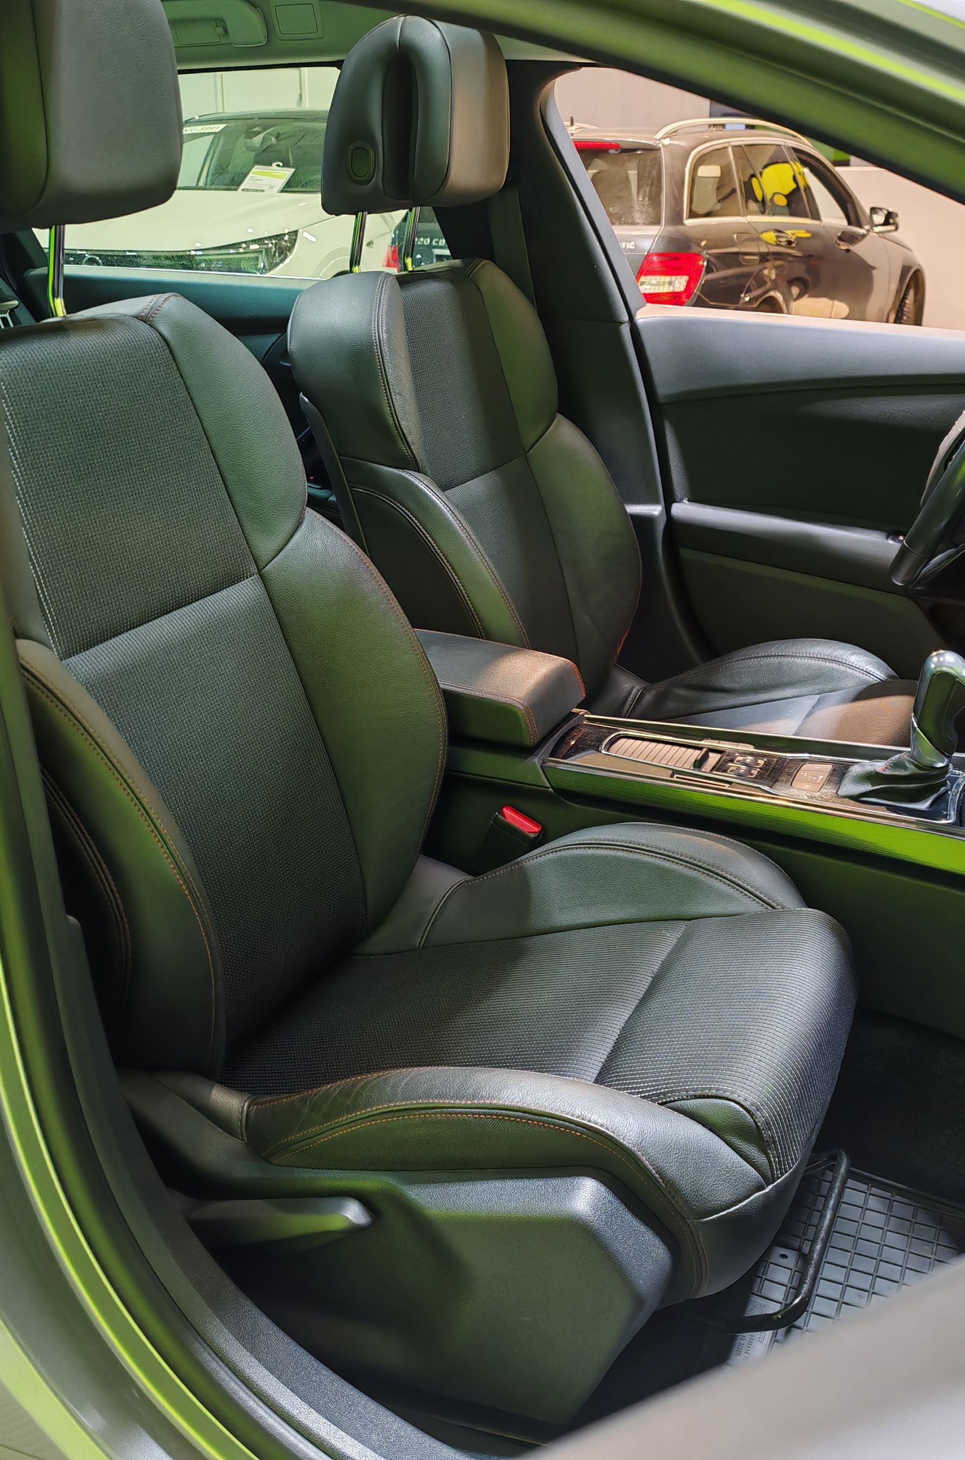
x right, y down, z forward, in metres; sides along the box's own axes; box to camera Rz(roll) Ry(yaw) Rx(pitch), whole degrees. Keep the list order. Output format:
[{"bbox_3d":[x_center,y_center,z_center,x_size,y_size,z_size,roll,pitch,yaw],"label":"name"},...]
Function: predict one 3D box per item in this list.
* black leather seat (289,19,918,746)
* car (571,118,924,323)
[{"bbox_3d":[0.204,-0.323,1.911,0.840,1.050,0.540,8,21,22],"label":"black leather seat"},{"bbox_3d":[1.292,-2.807,9.161,1.820,1.480,4.600,11,23,28],"label":"car"}]

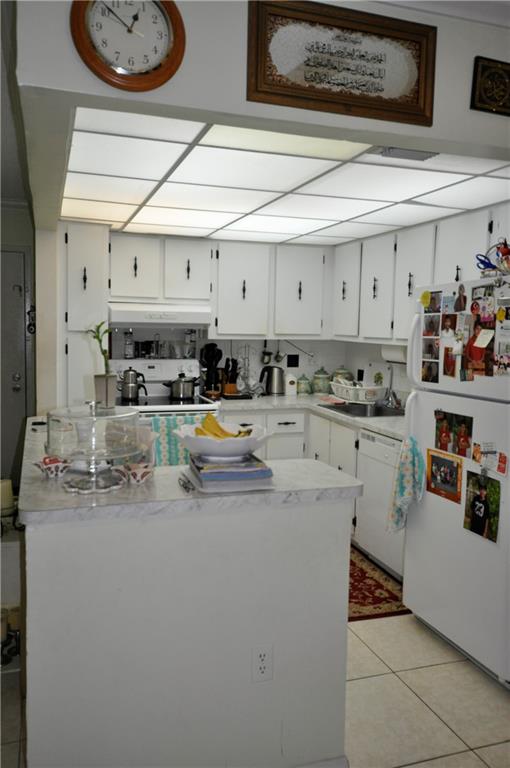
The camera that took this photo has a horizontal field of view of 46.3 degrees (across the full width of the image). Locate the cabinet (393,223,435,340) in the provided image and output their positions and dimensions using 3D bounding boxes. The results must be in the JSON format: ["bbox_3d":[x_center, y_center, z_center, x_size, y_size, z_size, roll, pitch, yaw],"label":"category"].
[{"bbox_3d":[1.130,-0.617,3.762,0.320,0.715,0.425,-1,6,-19],"label":"cabinet"}]

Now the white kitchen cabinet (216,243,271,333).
[{"bbox_3d":[-0.140,-0.734,4.710,0.450,0.730,0.320,-1,6,-19],"label":"white kitchen cabinet"}]

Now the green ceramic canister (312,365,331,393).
[{"bbox_3d":[0.581,-0.032,5.169,0.158,0.234,0.158,1,6,0],"label":"green ceramic canister"}]

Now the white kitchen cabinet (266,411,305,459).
[{"bbox_3d":[0.132,0.605,4.717,0.315,0.837,0.600,-1,6,-19],"label":"white kitchen cabinet"}]

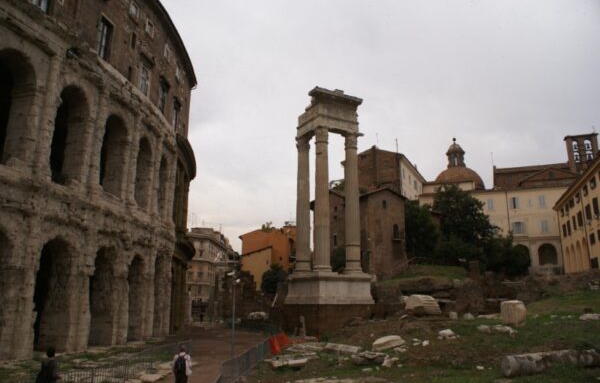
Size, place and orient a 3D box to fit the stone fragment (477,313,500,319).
[{"bbox_3d":[10.681,7.089,25.485,1.400,0.301,0.700,-5,-14,21],"label":"stone fragment"}]

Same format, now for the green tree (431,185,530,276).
[{"bbox_3d":[24.358,5.385,60.578,12.000,11.884,9.500,-5,-14,21],"label":"green tree"}]

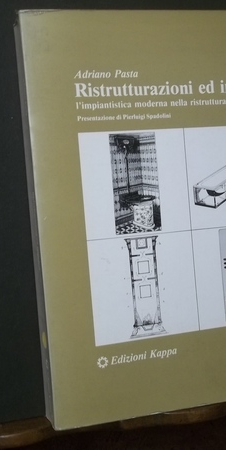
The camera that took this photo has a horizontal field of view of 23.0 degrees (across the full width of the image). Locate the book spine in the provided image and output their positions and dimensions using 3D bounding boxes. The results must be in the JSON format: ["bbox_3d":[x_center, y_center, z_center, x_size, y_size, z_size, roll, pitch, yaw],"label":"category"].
[{"bbox_3d":[-0.043,-0.001,0.334,0.010,0.245,0.023,-5,3,-14],"label":"book spine"}]

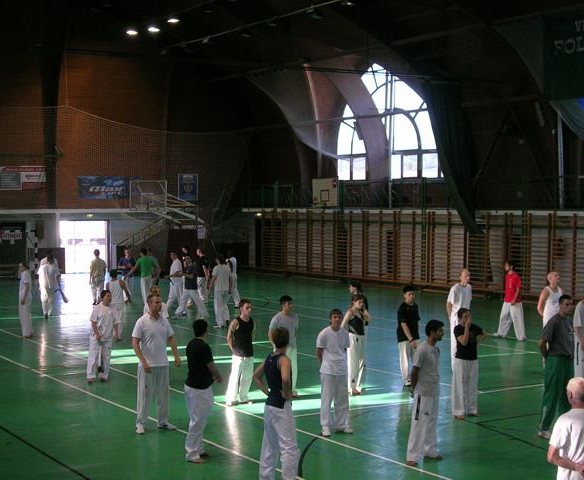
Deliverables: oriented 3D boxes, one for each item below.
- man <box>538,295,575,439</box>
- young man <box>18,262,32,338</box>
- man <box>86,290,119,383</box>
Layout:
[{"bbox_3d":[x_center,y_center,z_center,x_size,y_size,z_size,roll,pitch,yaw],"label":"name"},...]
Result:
[{"bbox_3d":[3.554,1.655,15.085,0.510,1.880,0.420,-2,3,-35],"label":"man"},{"bbox_3d":[-6.192,1.388,26.227,0.340,1.732,0.480,-1,2,-18],"label":"young man"},{"bbox_3d":[-3.403,1.698,20.109,0.560,1.640,0.380,-1,2,-12],"label":"man"}]

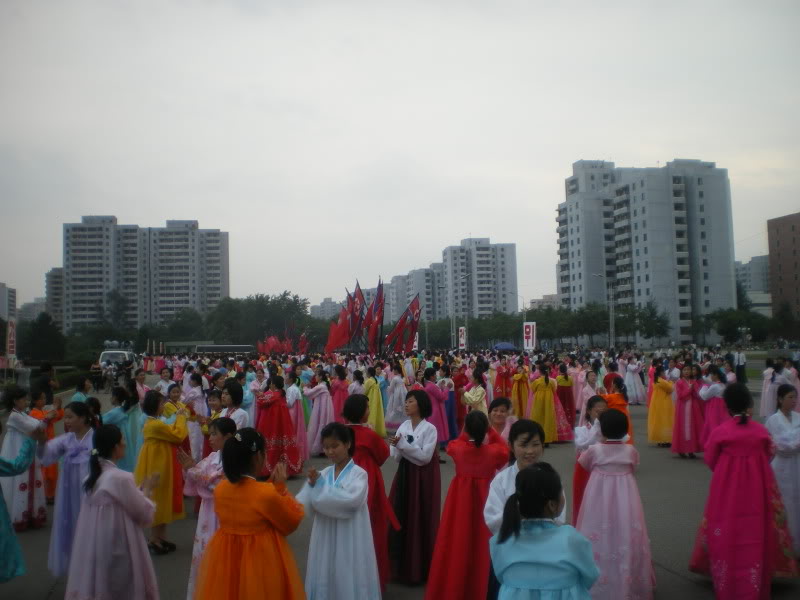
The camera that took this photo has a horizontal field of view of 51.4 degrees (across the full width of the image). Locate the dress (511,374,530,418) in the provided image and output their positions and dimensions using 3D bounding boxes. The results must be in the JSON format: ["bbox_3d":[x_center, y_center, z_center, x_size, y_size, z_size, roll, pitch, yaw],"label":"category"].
[{"bbox_3d":[2.897,2.428,20.000,0.560,1.300,0.500,-1,-3,0],"label":"dress"}]

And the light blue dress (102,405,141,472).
[{"bbox_3d":[-3.133,1.898,9.600,0.600,1.320,0.560,-2,-3,12],"label":"light blue dress"}]

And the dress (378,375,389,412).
[{"bbox_3d":[-0.461,2.452,20.200,0.560,1.300,0.520,-2,-3,18],"label":"dress"}]

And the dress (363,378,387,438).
[{"bbox_3d":[-0.580,2.352,18.200,0.580,1.310,0.540,1,-4,-30],"label":"dress"}]

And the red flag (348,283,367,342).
[{"bbox_3d":[-2.145,0.631,42.000,0.950,3.000,0.500,-1,-3,-6],"label":"red flag"}]

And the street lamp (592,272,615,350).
[{"bbox_3d":[25.682,2.054,105.000,2.800,10.700,0.500,-1,-3,-9],"label":"street lamp"}]

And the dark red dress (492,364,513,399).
[{"bbox_3d":[3.486,2.806,28.300,0.660,1.240,0.550,-2,-3,6],"label":"dark red dress"}]

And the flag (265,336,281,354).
[{"bbox_3d":[-10.421,3.719,68.000,1.300,1.500,0.500,-1,-4,-11],"label":"flag"}]

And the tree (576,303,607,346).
[{"bbox_3d":[27.850,4.273,121.000,5.000,8.000,5.000,-1,-3,0],"label":"tree"}]

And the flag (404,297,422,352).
[{"bbox_3d":[0.730,1.306,45.000,1.100,3.050,0.700,0,-3,-18],"label":"flag"}]

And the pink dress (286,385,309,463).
[{"bbox_3d":[-1.846,2.182,14.700,0.550,1.360,0.580,-2,-3,3],"label":"pink dress"}]

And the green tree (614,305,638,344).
[{"bbox_3d":[29.401,4.089,108.000,3.800,7.000,3.800,-2,-3,0],"label":"green tree"}]

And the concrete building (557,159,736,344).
[{"bbox_3d":[55.600,-9.258,193.000,21.000,42.000,38.000,0,-3,-16],"label":"concrete building"}]

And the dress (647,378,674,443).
[{"bbox_3d":[4.957,2.108,15.800,0.500,1.250,0.540,0,-4,-18],"label":"dress"}]

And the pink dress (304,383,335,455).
[{"bbox_3d":[-1.462,2.188,15.300,0.580,1.340,0.580,-2,-3,3],"label":"pink dress"}]

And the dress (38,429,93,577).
[{"bbox_3d":[-2.907,1.825,7.500,0.620,1.310,0.560,-2,-4,21],"label":"dress"}]

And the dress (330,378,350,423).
[{"bbox_3d":[-1.248,2.315,17.600,0.550,1.300,0.500,-2,-3,20],"label":"dress"}]

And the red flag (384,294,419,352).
[{"bbox_3d":[0.072,1.130,40.000,1.600,2.800,0.700,-1,-3,0],"label":"red flag"}]

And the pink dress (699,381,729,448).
[{"bbox_3d":[5.764,2.110,15.200,0.620,1.260,0.620,-3,-4,18],"label":"pink dress"}]

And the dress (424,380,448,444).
[{"bbox_3d":[0.741,2.265,16.900,0.520,1.270,0.550,0,-4,-18],"label":"dress"}]

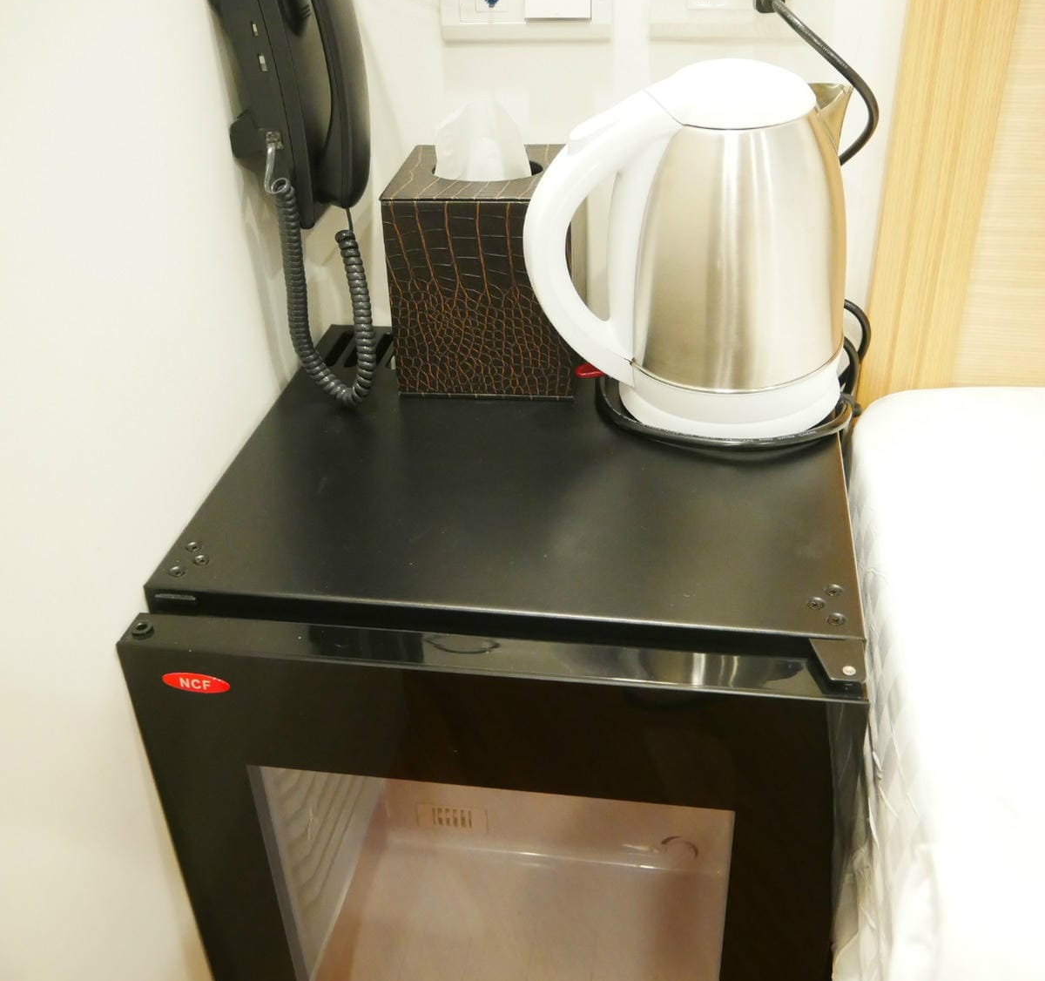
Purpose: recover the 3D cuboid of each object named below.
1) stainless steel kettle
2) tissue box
[{"bbox_3d":[0.109,-0.154,0.730,0.217,0.229,0.155,-6,33,-5],"label":"stainless steel kettle"},{"bbox_3d":[-0.021,-0.162,0.826,0.127,0.146,0.125,2,33,7],"label":"tissue box"}]

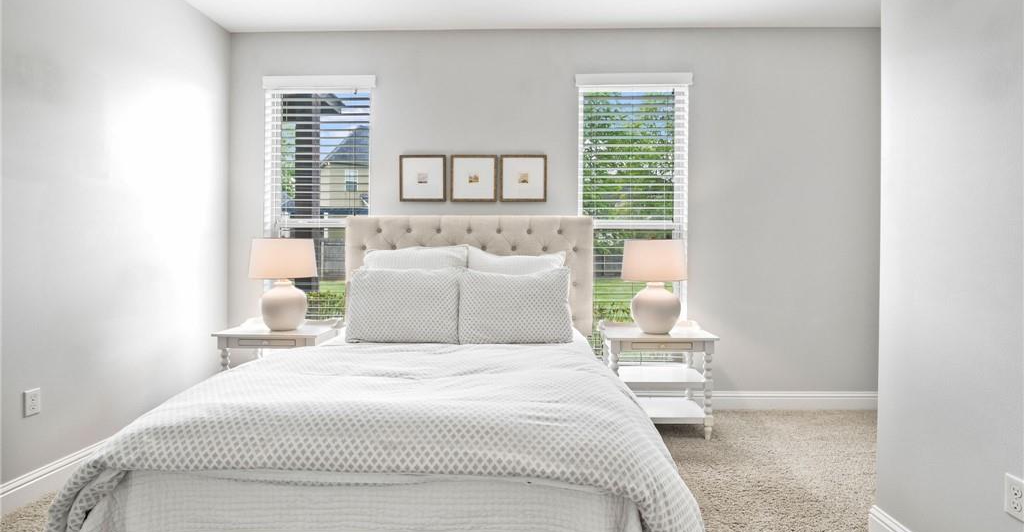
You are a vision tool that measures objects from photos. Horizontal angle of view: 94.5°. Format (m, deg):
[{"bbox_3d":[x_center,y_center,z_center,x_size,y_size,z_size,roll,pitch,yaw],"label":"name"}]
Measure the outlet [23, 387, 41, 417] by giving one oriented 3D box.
[{"bbox_3d":[-2.193,0.626,2.165,0.008,0.116,0.072,0,1,1],"label":"outlet"}]

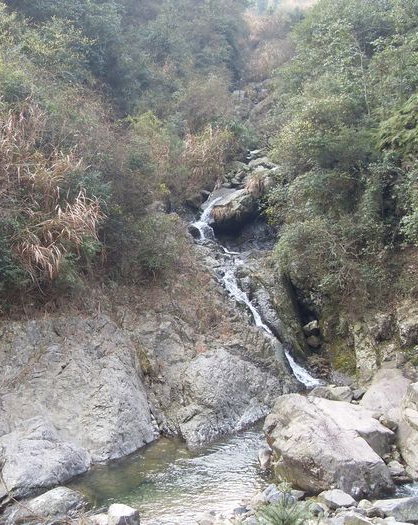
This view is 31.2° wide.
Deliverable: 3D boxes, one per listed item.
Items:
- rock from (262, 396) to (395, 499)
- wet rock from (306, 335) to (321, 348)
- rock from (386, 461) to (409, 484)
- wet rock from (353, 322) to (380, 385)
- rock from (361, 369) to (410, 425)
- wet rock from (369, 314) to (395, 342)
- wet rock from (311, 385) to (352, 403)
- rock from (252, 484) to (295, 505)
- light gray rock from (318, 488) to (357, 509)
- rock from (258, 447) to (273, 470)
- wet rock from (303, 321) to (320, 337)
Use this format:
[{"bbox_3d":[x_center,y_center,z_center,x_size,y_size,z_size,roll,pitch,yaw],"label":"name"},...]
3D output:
[{"bbox_3d":[2.021,3.137,13.100,2.029,1.438,1.826,-1,3,-12],"label":"rock"},{"bbox_3d":[2.109,1.594,15.100,0.321,0.281,0.300,0,3,0],"label":"wet rock"},{"bbox_3d":[3.285,3.660,13.050,0.362,0.347,0.308,0,3,0],"label":"rock"},{"bbox_3d":[3.679,2.097,17.500,0.529,1.416,0.476,0,3,0],"label":"wet rock"},{"bbox_3d":[3.740,2.835,15.600,1.057,1.134,1.057,0,3,0],"label":"rock"},{"bbox_3d":[3.432,1.306,14.800,0.510,0.550,0.450,0,3,0],"label":"wet rock"},{"bbox_3d":[2.593,2.843,15.900,0.886,0.402,0.620,0,3,0],"label":"wet rock"},{"bbox_3d":[0.781,2.865,9.200,0.511,0.268,0.380,0,3,0],"label":"rock"},{"bbox_3d":[1.988,3.719,11.700,0.561,0.257,0.393,0,3,0],"label":"light gray rock"},{"bbox_3d":[0.778,2.698,10.300,0.219,0.328,0.240,0,3,0],"label":"rock"},{"bbox_3d":[2.096,1.350,15.300,0.326,0.326,0.300,0,3,0],"label":"wet rock"}]

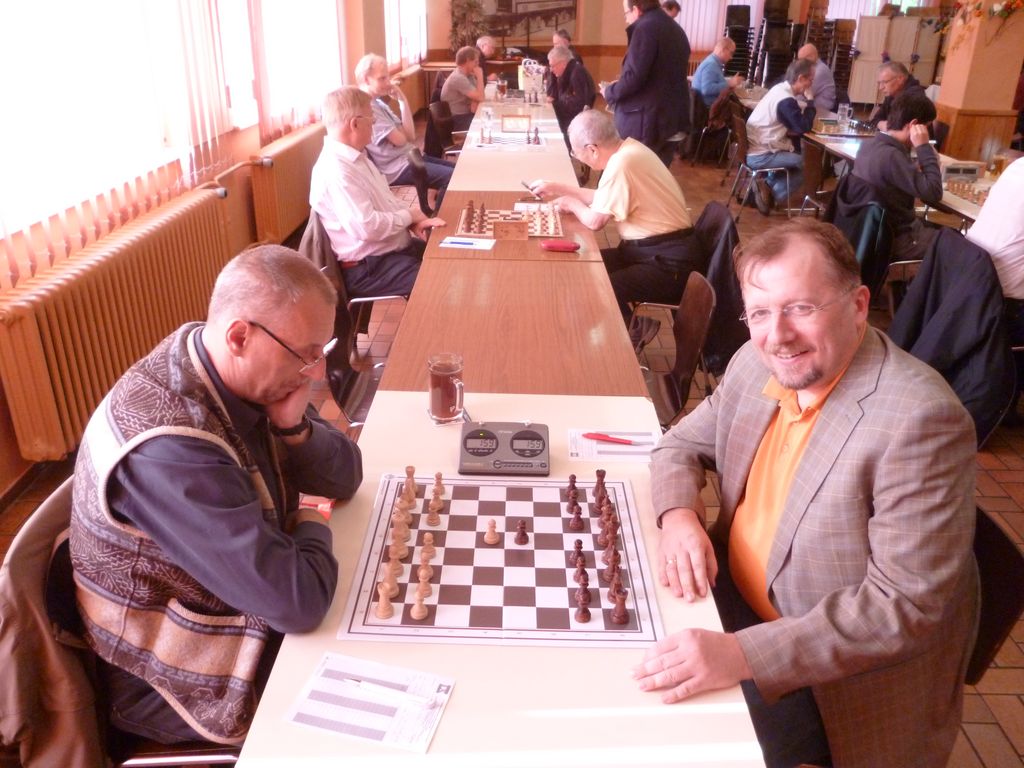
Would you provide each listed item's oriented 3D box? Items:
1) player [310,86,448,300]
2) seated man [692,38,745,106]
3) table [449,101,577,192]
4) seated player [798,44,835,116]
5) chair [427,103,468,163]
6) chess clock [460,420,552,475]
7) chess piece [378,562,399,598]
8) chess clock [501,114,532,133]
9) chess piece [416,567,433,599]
[{"bbox_3d":[-0.592,-0.693,3.875,0.660,1.310,0.540,0,25,-3],"label":"player"},{"bbox_3d":[2.357,-3.243,9.502,0.750,1.330,0.520,1,25,0],"label":"seated man"},{"bbox_3d":[0.021,-1.536,6.398,0.710,0.745,4.050,2,25,0],"label":"table"},{"bbox_3d":[3.088,-2.867,8.774,0.660,1.310,0.520,2,25,0],"label":"seated player"},{"bbox_3d":[-0.554,-2.065,7.405,0.540,0.830,0.470,2,25,0],"label":"chair"},{"bbox_3d":[-0.015,0.145,1.827,0.195,0.061,0.122,2,25,0],"label":"chess clock"},{"bbox_3d":[-0.209,0.331,1.414,0.033,0.065,0.032,1,25,0],"label":"chess piece"},{"bbox_3d":[0.036,-2.015,6.412,0.212,0.123,0.060,2,25,0],"label":"chess clock"},{"bbox_3d":[-0.150,0.340,1.421,0.028,0.044,0.028,2,25,0],"label":"chess piece"}]

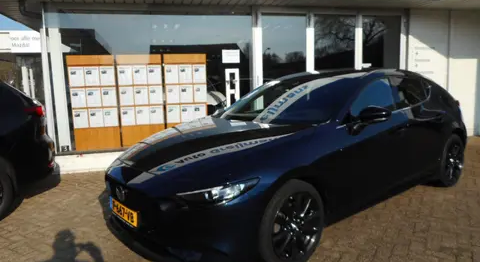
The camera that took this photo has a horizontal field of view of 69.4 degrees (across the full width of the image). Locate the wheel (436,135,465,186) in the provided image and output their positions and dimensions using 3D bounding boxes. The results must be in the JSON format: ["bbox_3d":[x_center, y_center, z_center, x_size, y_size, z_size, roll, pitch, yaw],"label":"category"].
[{"bbox_3d":[2.479,0.359,4.192,0.650,0.650,0.220,-8,10,-38],"label":"wheel"}]

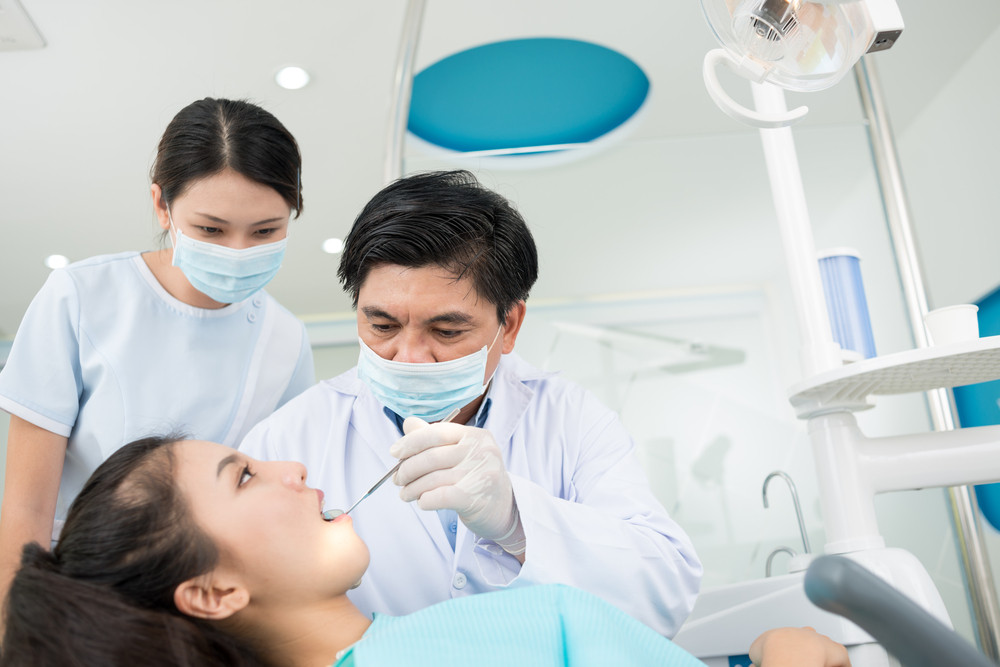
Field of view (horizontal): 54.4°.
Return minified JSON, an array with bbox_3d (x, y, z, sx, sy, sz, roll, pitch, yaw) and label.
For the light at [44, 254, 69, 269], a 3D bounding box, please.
[{"bbox_3d":[-1.538,-0.249,3.380,0.097,0.030,0.097,2,-32,1],"label":"light"}]

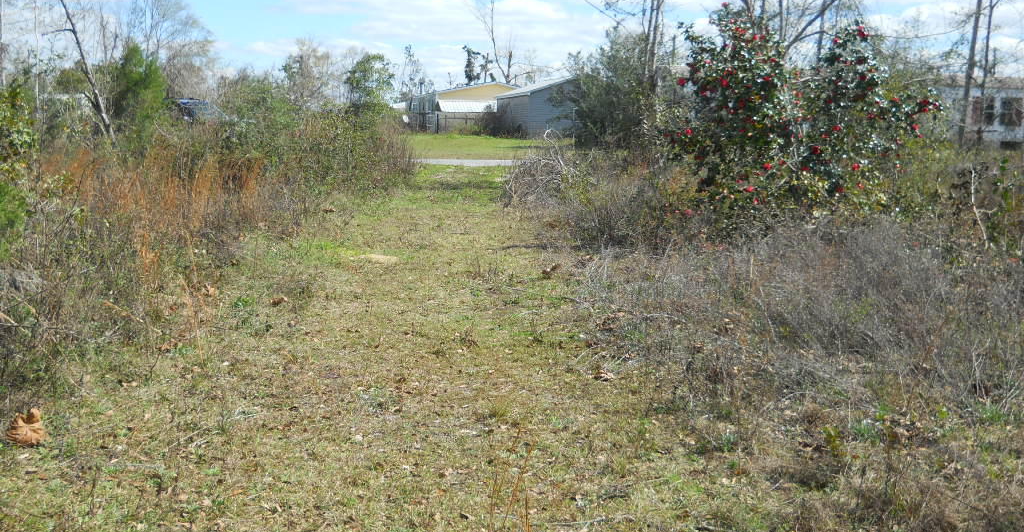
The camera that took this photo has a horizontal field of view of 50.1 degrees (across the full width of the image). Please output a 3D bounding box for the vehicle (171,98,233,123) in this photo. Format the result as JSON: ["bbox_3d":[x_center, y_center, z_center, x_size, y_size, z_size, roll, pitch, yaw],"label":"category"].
[{"bbox_3d":[-10.200,-4.380,34.700,4.900,1.800,1.920,4,9,24],"label":"vehicle"}]

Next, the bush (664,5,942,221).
[{"bbox_3d":[3.930,-1.970,14.800,3.700,3.000,3.100,0,8,0],"label":"bush"}]

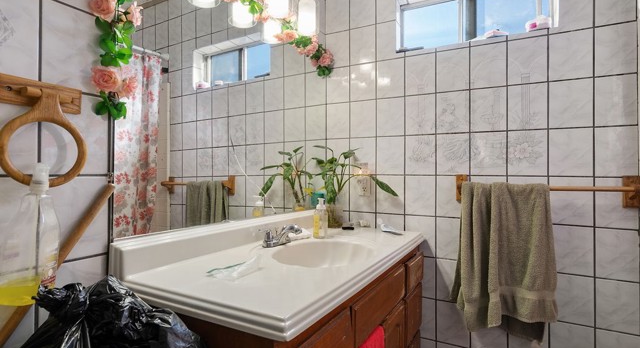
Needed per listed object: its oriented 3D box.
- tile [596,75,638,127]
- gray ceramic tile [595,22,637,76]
[{"bbox_3d":[1.178,-0.297,1.278,0.135,0.201,0.010,0,-1,27],"label":"tile"},{"bbox_3d":[1.210,-0.508,1.313,0.130,0.204,0.010,0,-1,27],"label":"gray ceramic tile"}]

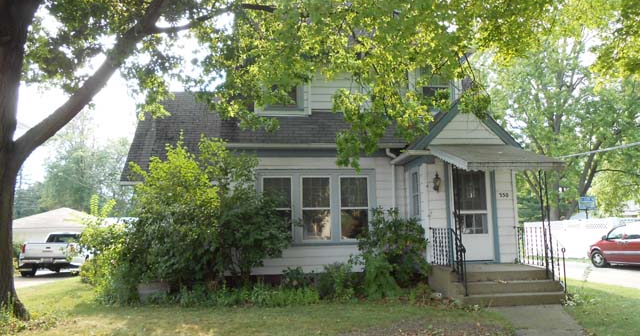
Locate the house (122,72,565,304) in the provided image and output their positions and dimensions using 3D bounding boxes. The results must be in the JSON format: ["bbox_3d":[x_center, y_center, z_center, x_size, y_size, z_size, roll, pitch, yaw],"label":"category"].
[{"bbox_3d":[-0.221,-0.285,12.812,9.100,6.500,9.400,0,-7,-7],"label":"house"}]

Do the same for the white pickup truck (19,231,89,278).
[{"bbox_3d":[-11.200,3.730,21.300,1.950,1.800,5.500,1,-7,-15],"label":"white pickup truck"}]

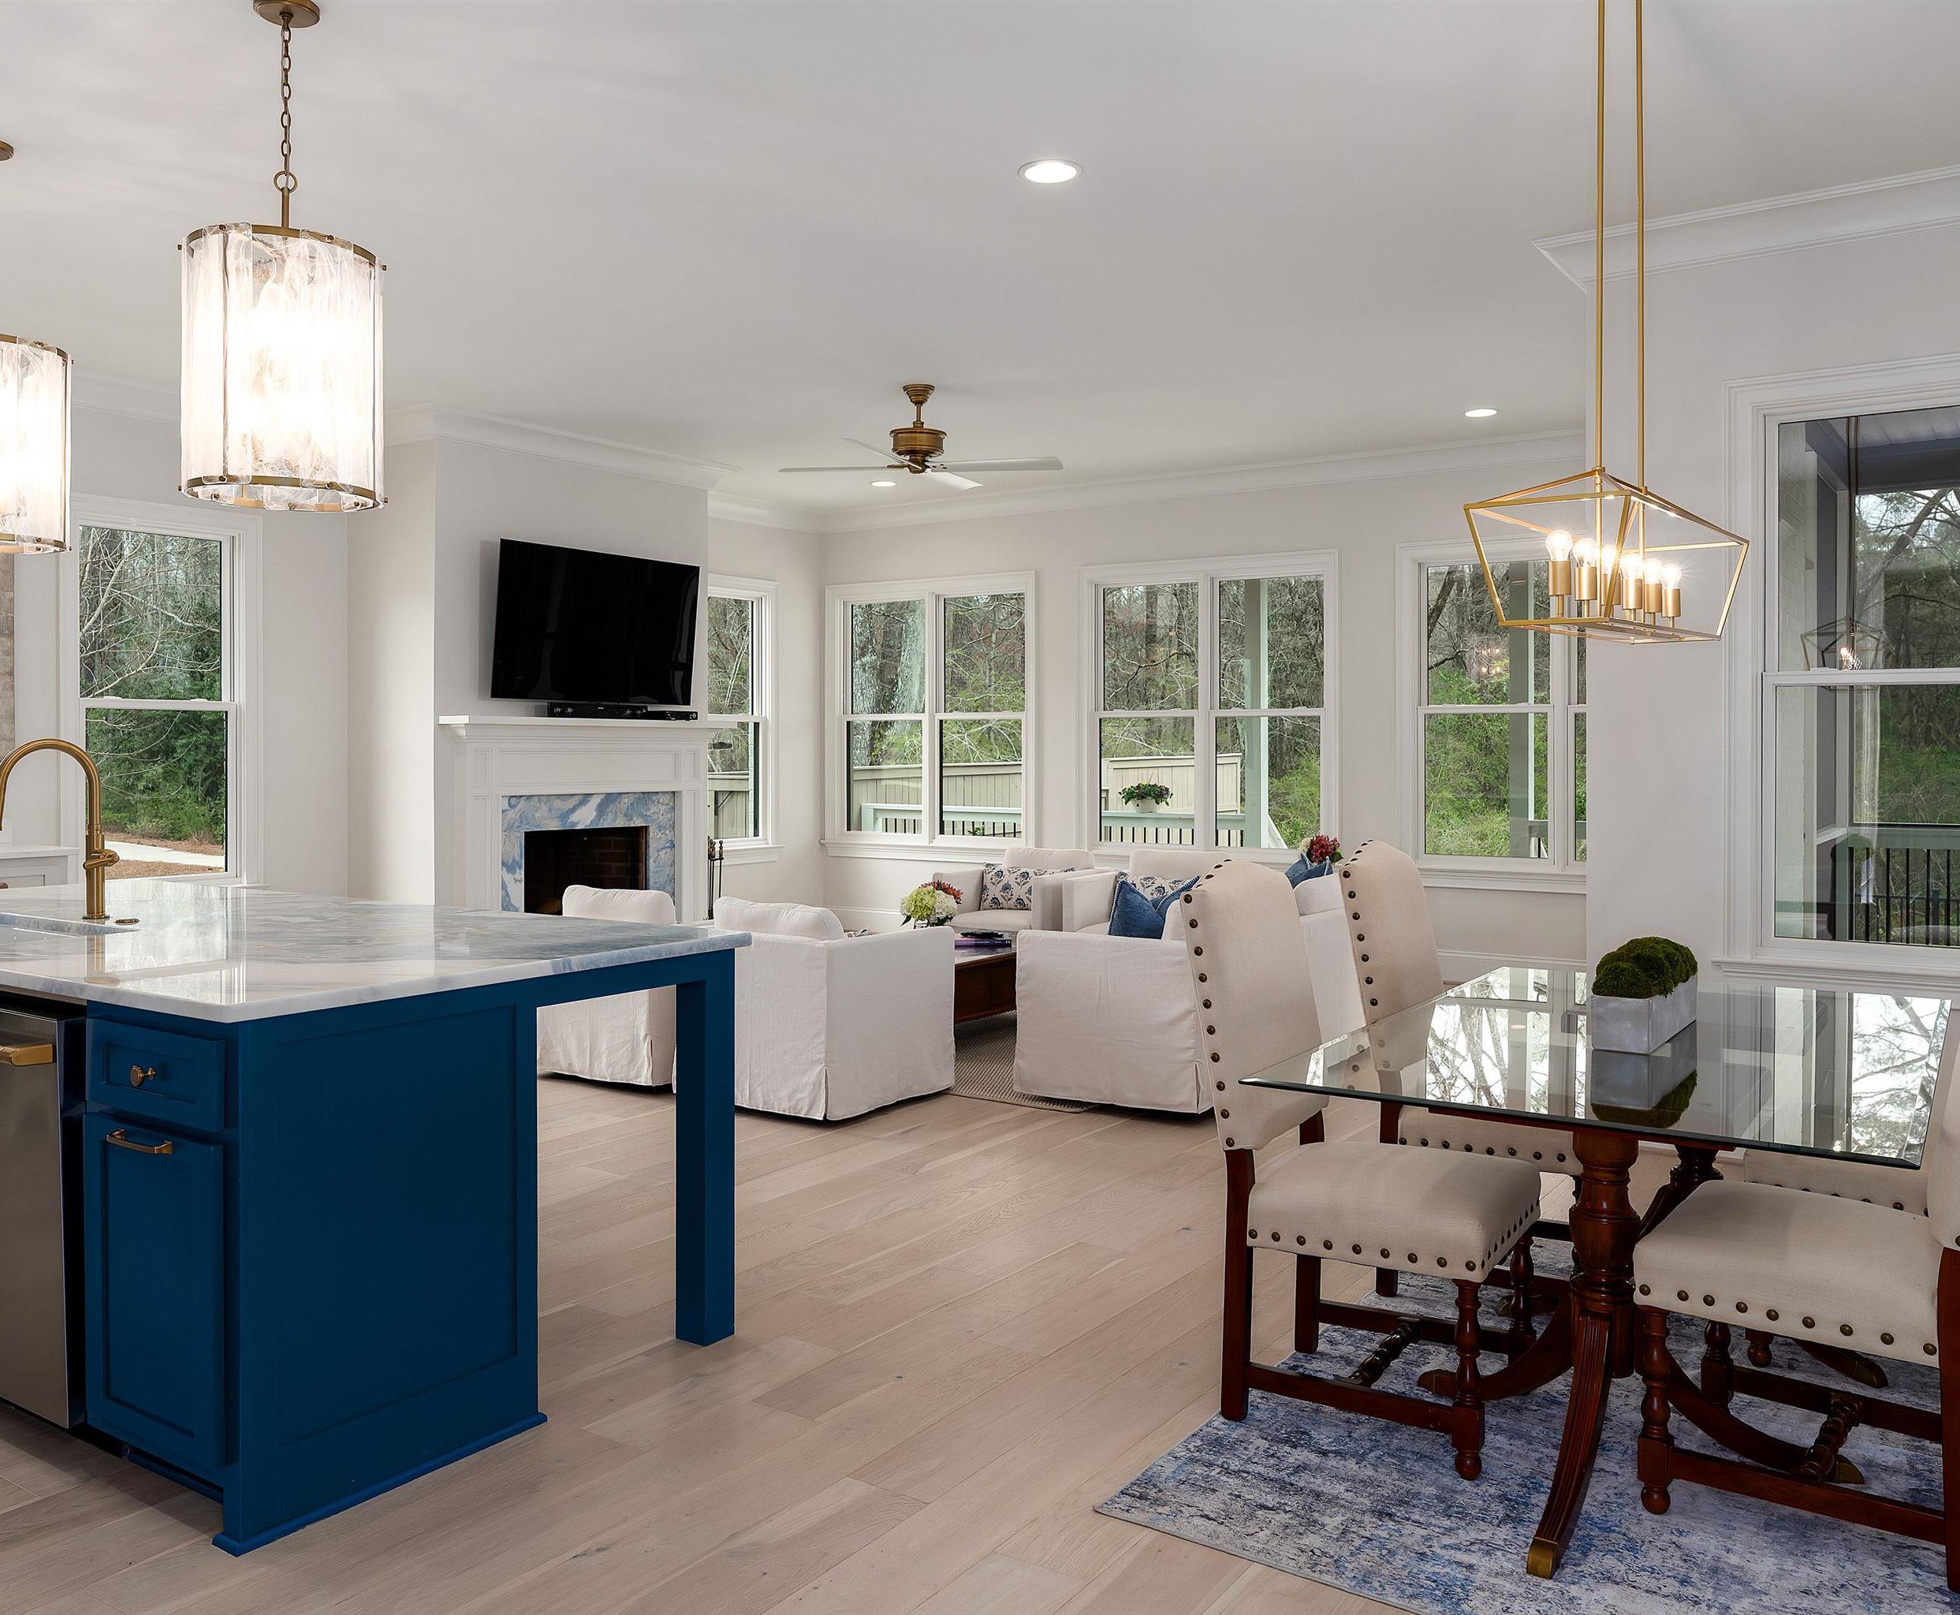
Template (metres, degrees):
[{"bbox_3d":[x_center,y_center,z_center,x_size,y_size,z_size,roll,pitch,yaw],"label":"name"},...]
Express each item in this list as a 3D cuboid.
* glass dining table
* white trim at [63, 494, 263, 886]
[{"bbox_3d":[1.385,0.848,3.361,1.060,0.750,1.840,1,2,33],"label":"glass dining table"},{"bbox_3d":[-3.754,-0.464,7.467,0.100,1.860,0.974,1,2,33],"label":"white trim"}]

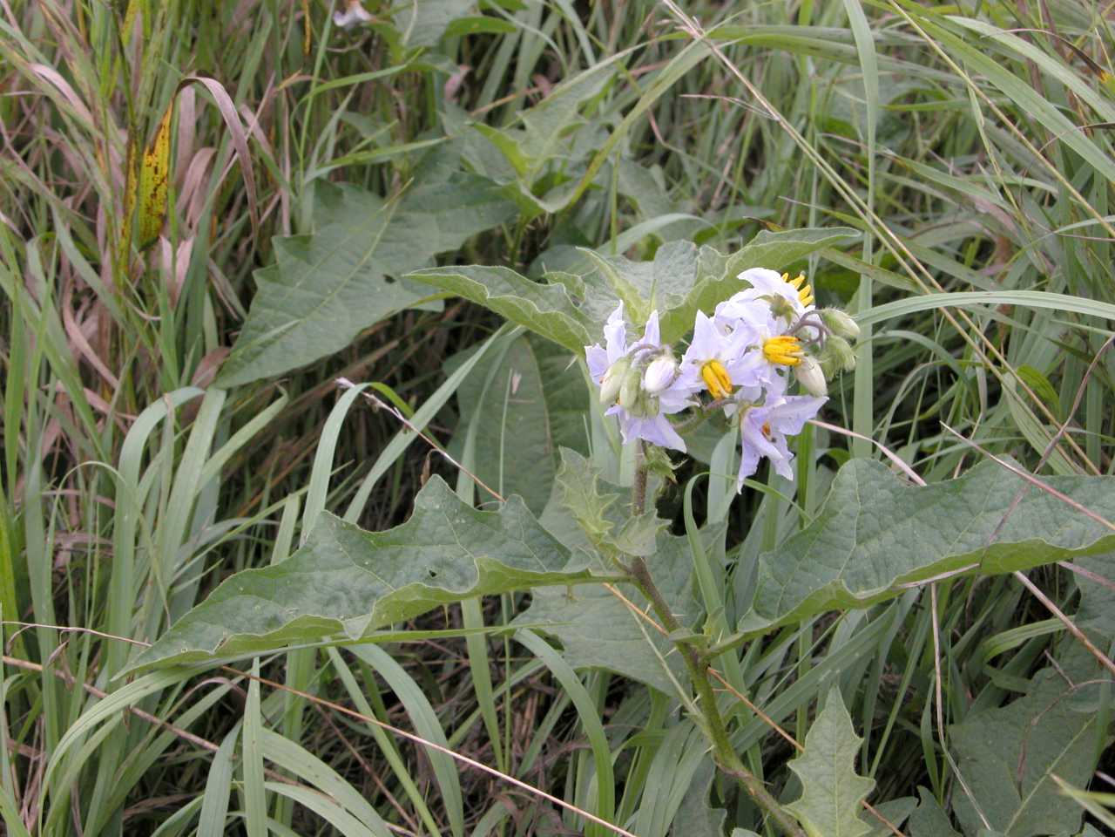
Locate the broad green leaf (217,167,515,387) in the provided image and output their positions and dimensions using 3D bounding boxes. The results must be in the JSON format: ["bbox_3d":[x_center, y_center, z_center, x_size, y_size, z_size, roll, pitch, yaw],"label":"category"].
[{"bbox_3d":[-0.051,-0.039,0.570,0.092,0.012,0.046,-32,55,-17],"label":"broad green leaf"}]

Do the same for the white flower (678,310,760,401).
[{"bbox_3d":[0.032,-0.013,0.430,0.020,0.021,0.010,-8,32,-12],"label":"white flower"}]

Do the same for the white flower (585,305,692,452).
[{"bbox_3d":[0.016,-0.008,0.432,0.025,0.028,0.011,18,20,26],"label":"white flower"}]

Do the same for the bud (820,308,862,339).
[{"bbox_3d":[0.058,-0.019,0.434,0.010,0.005,0.005,30,0,6],"label":"bud"}]

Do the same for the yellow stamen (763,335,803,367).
[{"bbox_3d":[0.045,-0.013,0.424,0.009,0.006,0.006,7,30,40],"label":"yellow stamen"}]

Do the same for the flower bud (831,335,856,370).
[{"bbox_3d":[0.058,-0.013,0.434,0.004,0.004,0.008,-39,78,0],"label":"flower bud"}]

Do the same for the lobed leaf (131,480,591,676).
[{"bbox_3d":[-0.040,0.031,0.437,0.096,0.016,0.034,-11,37,-2],"label":"lobed leaf"}]

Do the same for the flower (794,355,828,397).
[{"bbox_3d":[0.051,-0.009,0.430,0.005,0.005,0.011,-35,73,0],"label":"flower"}]

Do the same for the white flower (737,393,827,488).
[{"bbox_3d":[0.045,0.004,0.432,0.019,0.021,0.012,-23,45,-31],"label":"white flower"}]

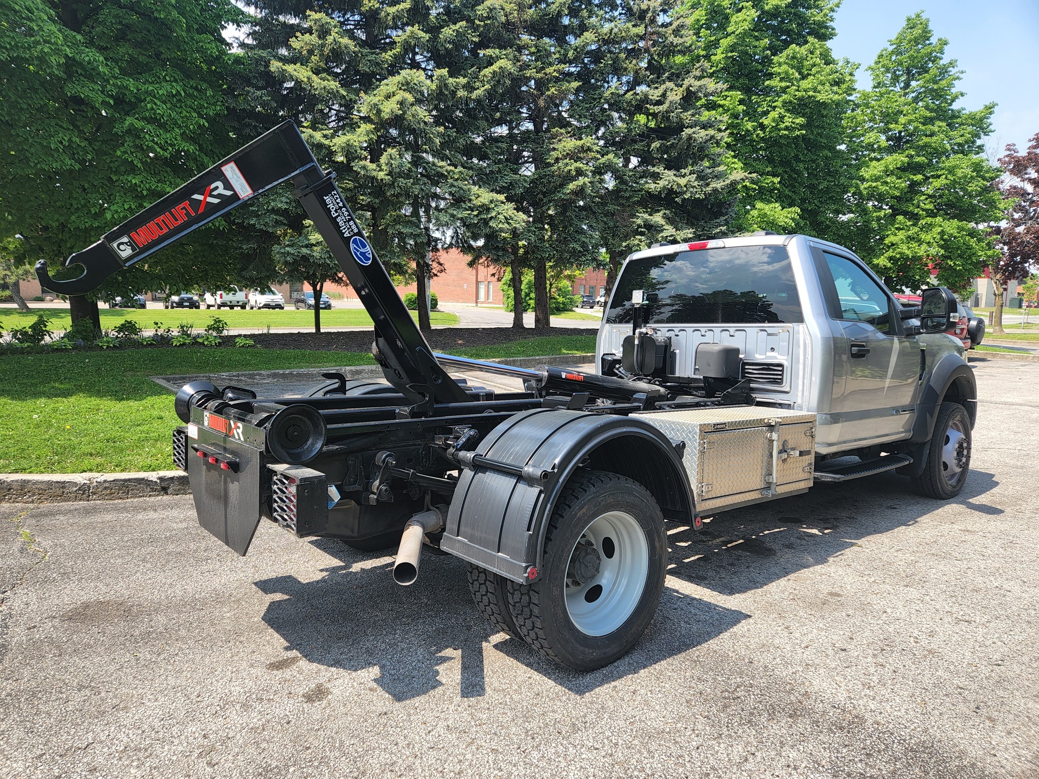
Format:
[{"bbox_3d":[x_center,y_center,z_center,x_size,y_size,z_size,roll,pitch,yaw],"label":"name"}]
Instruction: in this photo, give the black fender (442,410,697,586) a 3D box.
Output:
[{"bbox_3d":[0.231,0.387,3.065,1.060,0.610,0.620,-5,7,-40],"label":"black fender"}]

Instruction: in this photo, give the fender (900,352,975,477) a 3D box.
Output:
[{"bbox_3d":[3.470,0.195,5.727,1.140,0.970,0.250,-1,5,-40],"label":"fender"}]

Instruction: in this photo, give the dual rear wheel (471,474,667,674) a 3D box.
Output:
[{"bbox_3d":[0.230,0.750,3.082,0.810,0.810,0.490,-5,7,-40],"label":"dual rear wheel"}]

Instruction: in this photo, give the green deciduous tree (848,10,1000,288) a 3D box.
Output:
[{"bbox_3d":[14.650,-7.981,25.000,5.500,11.600,5.500,4,7,30],"label":"green deciduous tree"}]

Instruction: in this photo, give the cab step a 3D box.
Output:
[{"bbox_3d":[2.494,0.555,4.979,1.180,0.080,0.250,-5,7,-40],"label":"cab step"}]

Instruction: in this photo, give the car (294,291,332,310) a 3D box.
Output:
[{"bbox_3d":[-15.750,-6.728,52.500,1.780,1.480,4.500,-4,7,-31],"label":"car"}]

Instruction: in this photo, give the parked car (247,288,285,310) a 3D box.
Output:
[{"bbox_3d":[-18.700,-6.680,50.600,1.840,1.690,4.580,-4,8,-32],"label":"parked car"}]

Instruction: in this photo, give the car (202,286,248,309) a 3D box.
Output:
[{"bbox_3d":[-20.000,-6.189,47.000,1.900,1.790,5.400,-4,8,-32],"label":"car"}]

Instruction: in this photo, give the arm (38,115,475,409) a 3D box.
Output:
[{"bbox_3d":[-0.987,-0.515,3.136,2.030,1.370,0.240,-1,5,-40],"label":"arm"}]

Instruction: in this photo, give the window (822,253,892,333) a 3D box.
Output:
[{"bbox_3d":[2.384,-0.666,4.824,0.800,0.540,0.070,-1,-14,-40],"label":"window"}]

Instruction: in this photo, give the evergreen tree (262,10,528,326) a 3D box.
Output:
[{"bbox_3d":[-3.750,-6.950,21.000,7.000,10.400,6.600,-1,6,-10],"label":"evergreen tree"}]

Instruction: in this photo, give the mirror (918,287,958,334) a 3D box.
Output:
[{"bbox_3d":[3.033,-0.567,4.989,0.160,0.340,0.220,-1,5,-40],"label":"mirror"}]

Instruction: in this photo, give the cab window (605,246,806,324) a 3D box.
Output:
[{"bbox_3d":[1.303,-0.741,5.079,0.080,0.520,1.700,3,2,-40],"label":"cab window"}]

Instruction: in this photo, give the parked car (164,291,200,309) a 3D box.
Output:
[{"bbox_3d":[-23.500,-6.380,47.900,1.820,1.660,4.400,-4,8,-34],"label":"parked car"}]

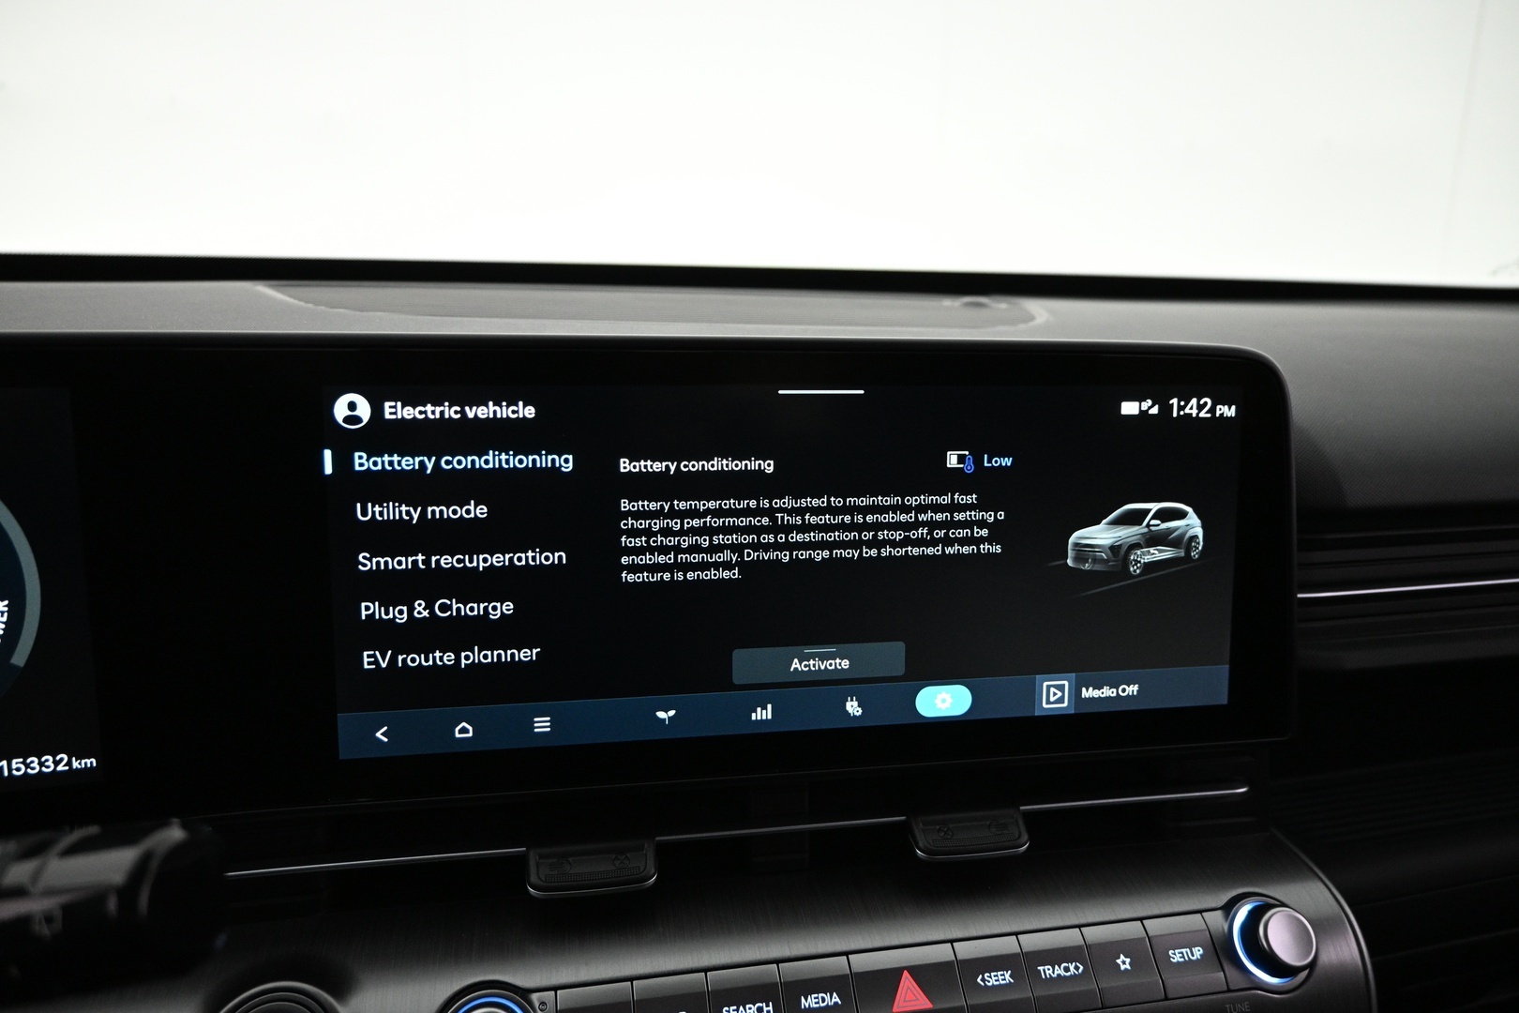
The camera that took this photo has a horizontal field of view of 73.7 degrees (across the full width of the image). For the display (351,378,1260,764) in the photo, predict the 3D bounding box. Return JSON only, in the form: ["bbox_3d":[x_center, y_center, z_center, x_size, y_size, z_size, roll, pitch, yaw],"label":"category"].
[{"bbox_3d":[0.019,0.017,0.326,0.293,0.110,0.012,-1,6,-11],"label":"display"}]

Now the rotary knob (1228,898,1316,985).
[{"bbox_3d":[0.166,0.138,0.323,0.025,0.025,0.013,-1,-27,-11],"label":"rotary knob"}]

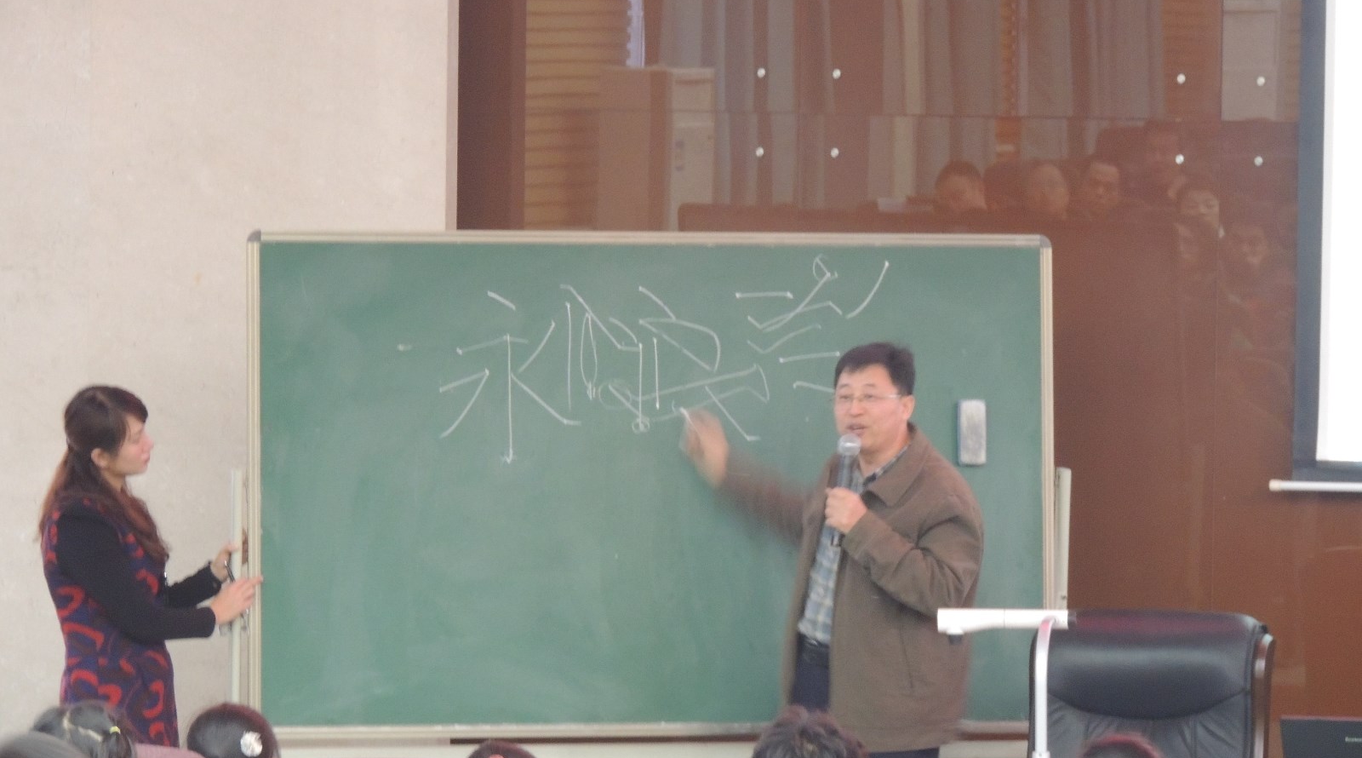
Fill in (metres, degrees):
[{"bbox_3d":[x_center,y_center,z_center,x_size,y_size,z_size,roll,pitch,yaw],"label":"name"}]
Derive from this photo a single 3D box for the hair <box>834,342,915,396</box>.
[{"bbox_3d":[0.451,-0.001,20.450,0.175,0.165,0.210,3,4,28],"label":"hair"}]

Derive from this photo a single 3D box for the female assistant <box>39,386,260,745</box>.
[{"bbox_3d":[-1.265,0.815,20.950,0.540,1.600,0.450,0,4,-12],"label":"female assistant"}]

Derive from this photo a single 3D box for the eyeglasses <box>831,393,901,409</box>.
[{"bbox_3d":[0.443,0.050,20.400,0.140,0.042,0.145,3,4,28],"label":"eyeglasses"}]

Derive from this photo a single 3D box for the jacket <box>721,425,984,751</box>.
[{"bbox_3d":[0.401,0.485,20.530,0.720,0.770,0.500,3,4,33],"label":"jacket"}]

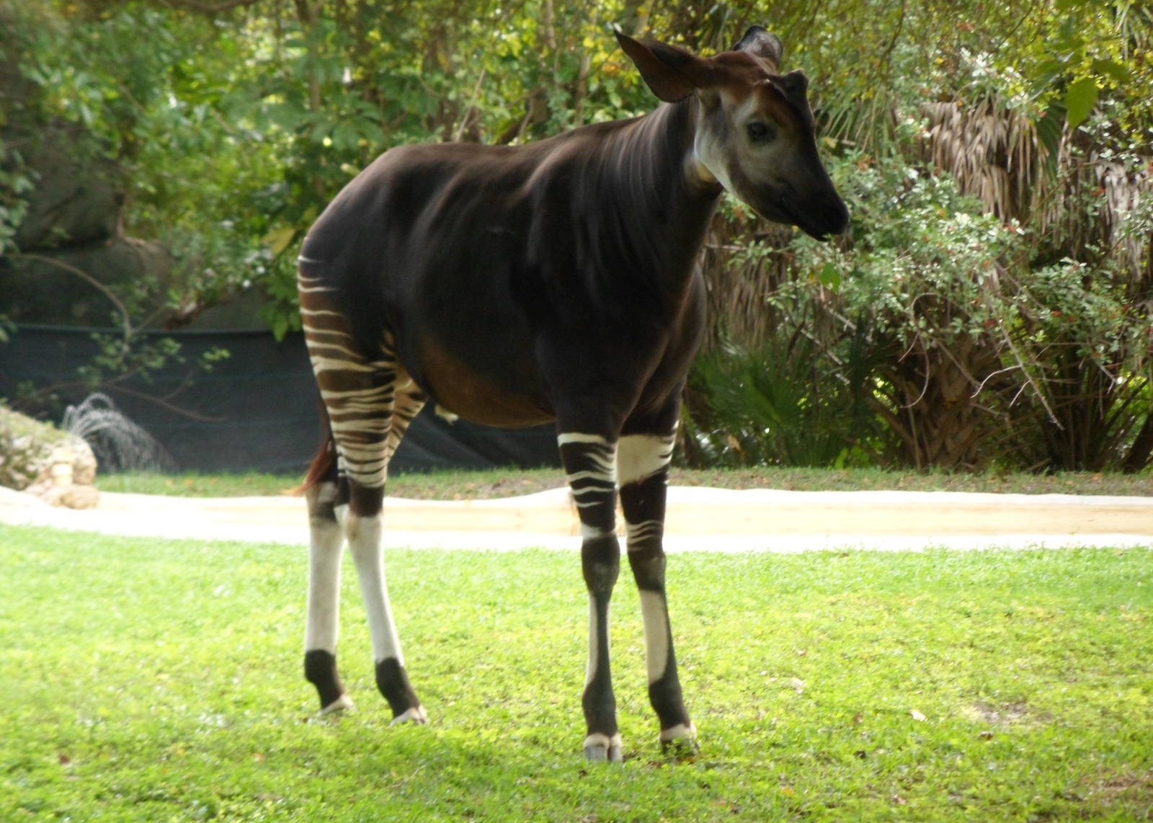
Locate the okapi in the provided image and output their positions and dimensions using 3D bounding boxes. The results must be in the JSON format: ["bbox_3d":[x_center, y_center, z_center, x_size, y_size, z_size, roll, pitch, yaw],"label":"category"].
[{"bbox_3d":[-0.017,-0.061,22.000,0.540,1.780,1.850,-3,5,-39],"label":"okapi"}]

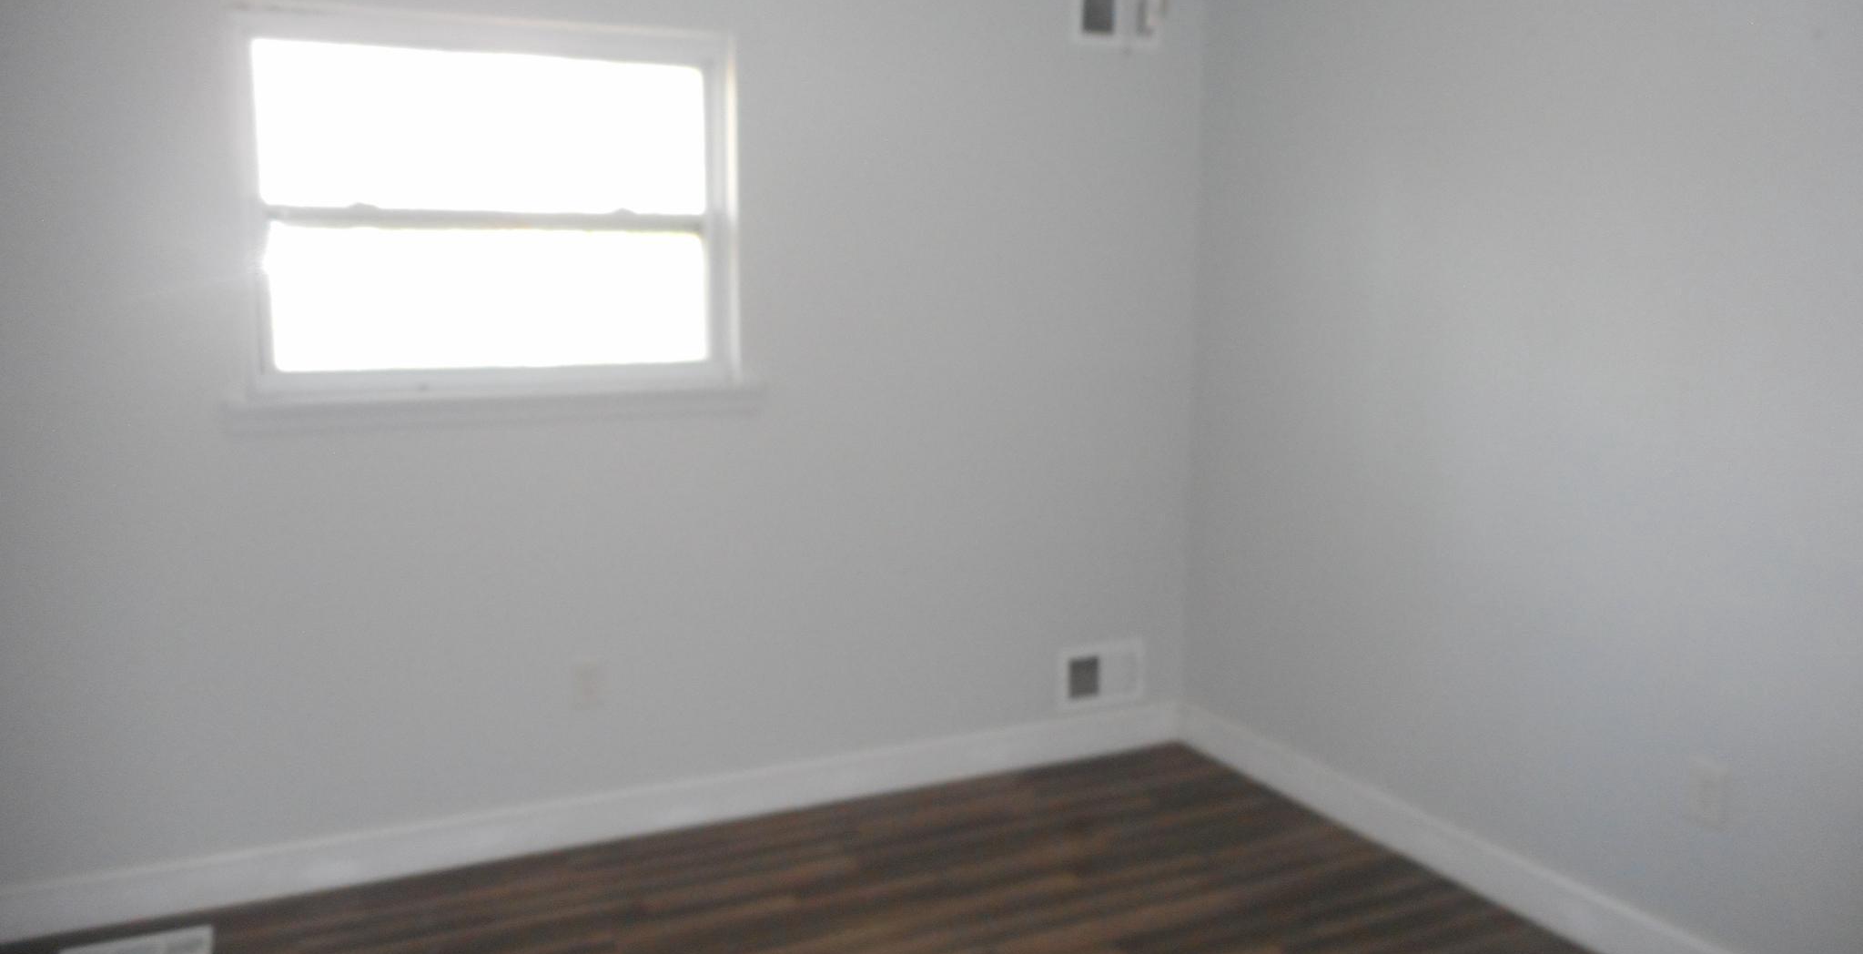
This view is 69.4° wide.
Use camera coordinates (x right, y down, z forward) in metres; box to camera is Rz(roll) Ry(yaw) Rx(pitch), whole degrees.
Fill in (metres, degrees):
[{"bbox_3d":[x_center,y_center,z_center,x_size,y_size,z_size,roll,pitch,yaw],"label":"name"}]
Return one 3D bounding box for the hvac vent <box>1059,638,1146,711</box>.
[{"bbox_3d":[0.516,0.597,4.042,0.295,0.190,0.020,-4,9,-24],"label":"hvac vent"}]

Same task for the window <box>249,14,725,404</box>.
[{"bbox_3d":[-1.014,-0.637,3.199,1.110,0.860,0.090,-4,9,-24],"label":"window"}]

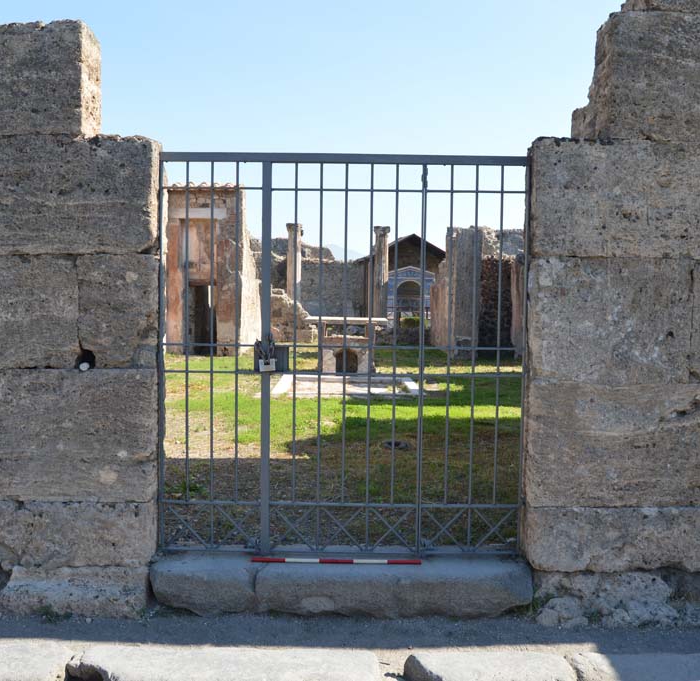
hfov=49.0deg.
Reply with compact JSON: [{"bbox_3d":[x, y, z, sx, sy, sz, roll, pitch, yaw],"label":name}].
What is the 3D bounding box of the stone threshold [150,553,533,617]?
[{"bbox_3d":[-0.047,1.397,4.492,2.126,0.195,0.520,1,3,-1],"label":"stone threshold"}]

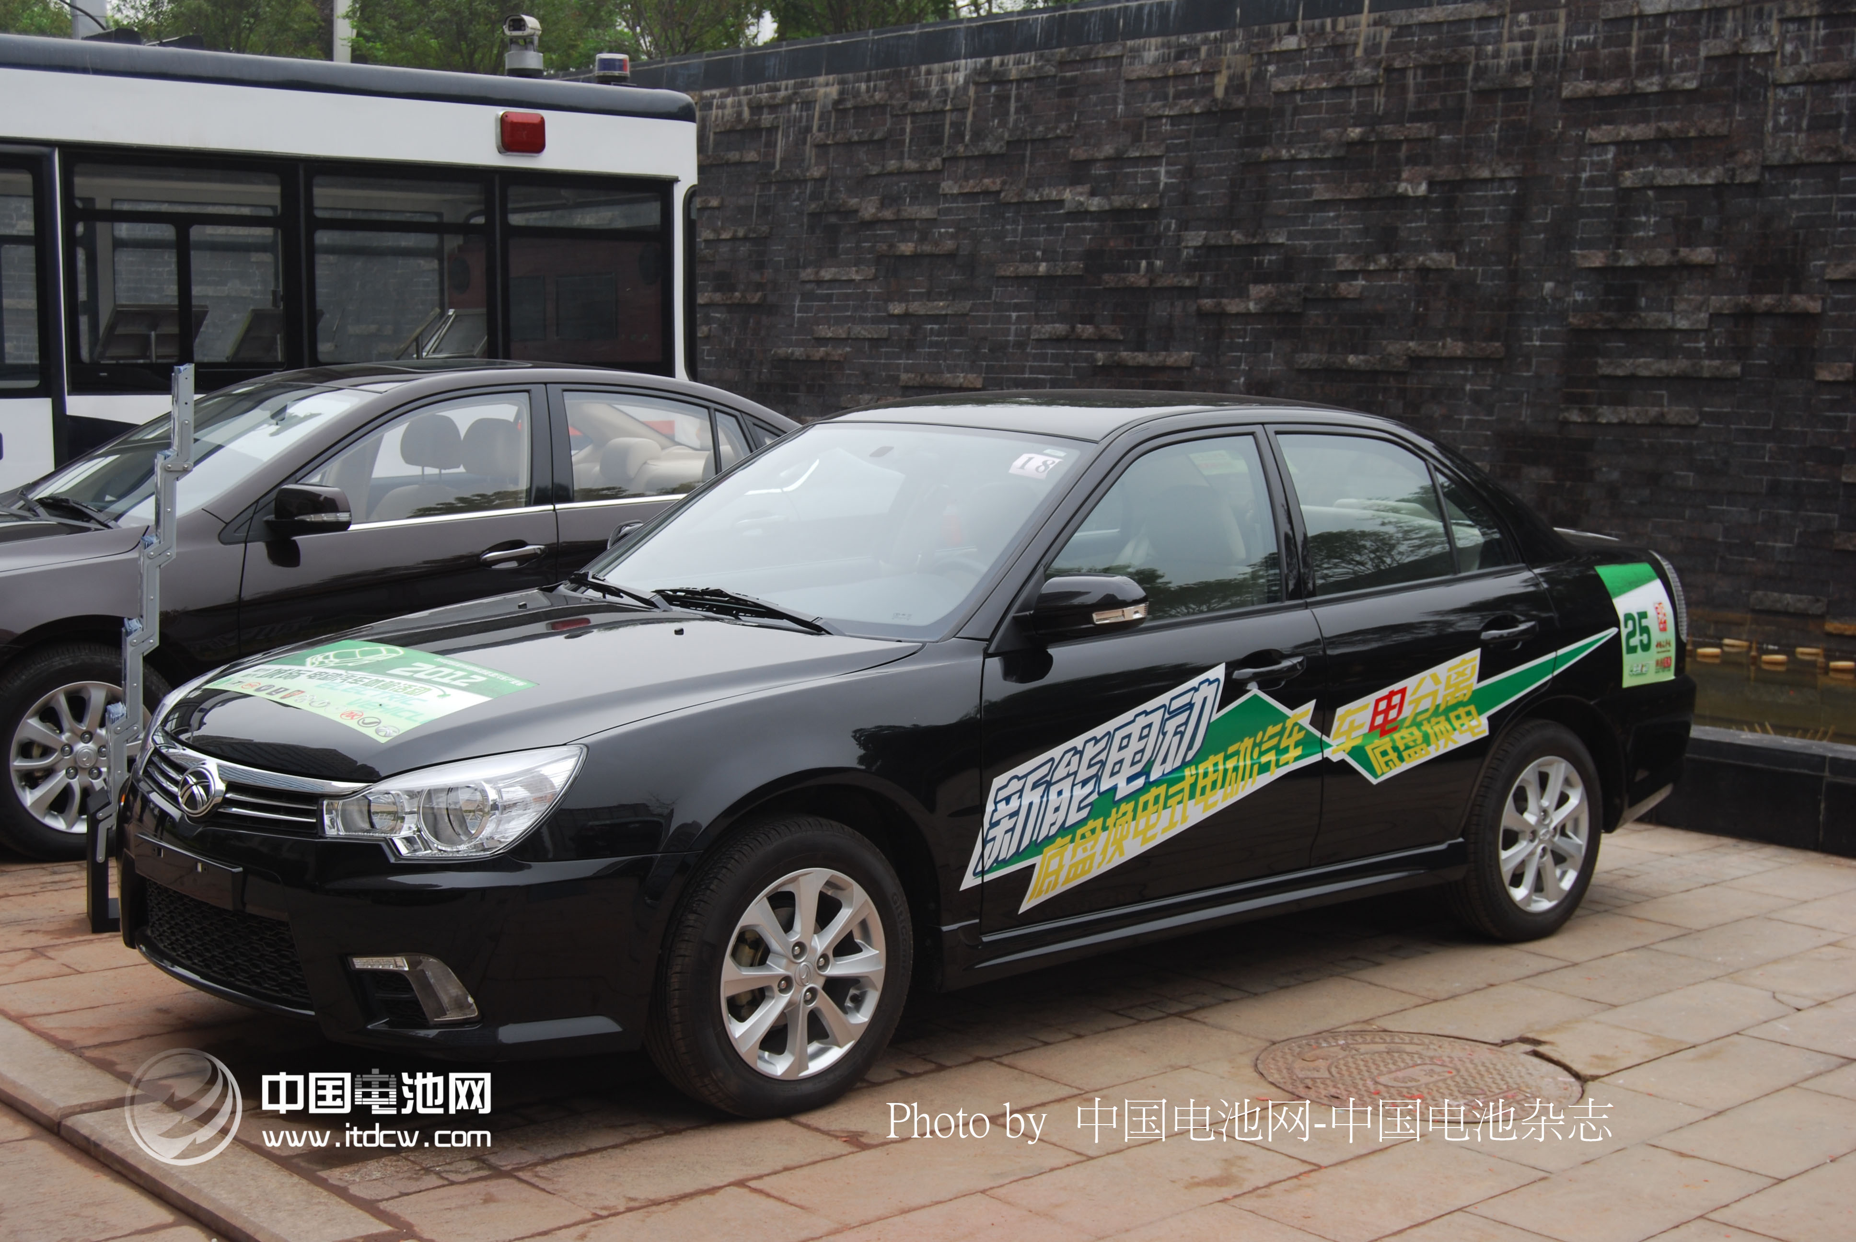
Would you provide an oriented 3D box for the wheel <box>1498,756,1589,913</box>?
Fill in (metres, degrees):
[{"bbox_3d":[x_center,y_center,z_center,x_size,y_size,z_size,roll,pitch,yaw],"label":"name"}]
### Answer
[{"bbox_3d":[1.663,0.586,6.652,0.440,0.440,0.170,-4,8,-41],"label":"wheel"}]

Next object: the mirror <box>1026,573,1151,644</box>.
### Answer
[{"bbox_3d":[0.348,-0.041,5.187,0.170,0.150,0.230,-4,8,-41],"label":"mirror"}]

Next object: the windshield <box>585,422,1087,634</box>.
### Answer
[{"bbox_3d":[-0.215,-0.277,5.906,1.380,0.160,0.800,8,42,48],"label":"windshield"}]

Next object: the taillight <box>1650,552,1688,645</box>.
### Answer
[{"bbox_3d":[2.160,-0.076,7.220,0.250,0.290,0.290,-4,8,-41],"label":"taillight"}]

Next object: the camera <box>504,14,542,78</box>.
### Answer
[{"bbox_3d":[-2.164,-3.078,12.700,0.190,0.335,0.250,3,7,16],"label":"camera"}]

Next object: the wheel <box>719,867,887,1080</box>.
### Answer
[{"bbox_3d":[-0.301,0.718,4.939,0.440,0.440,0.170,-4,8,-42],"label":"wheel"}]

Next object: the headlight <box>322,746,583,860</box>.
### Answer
[{"bbox_3d":[-0.916,0.345,4.564,0.380,0.250,0.380,-4,8,-41],"label":"headlight"}]

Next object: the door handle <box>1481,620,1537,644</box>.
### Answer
[{"bbox_3d":[1.568,0.031,6.377,0.215,0.052,0.055,-4,8,-41],"label":"door handle"}]

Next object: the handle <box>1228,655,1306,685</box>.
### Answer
[{"bbox_3d":[0.818,0.116,5.727,0.235,0.055,0.055,-4,8,-41],"label":"handle"}]

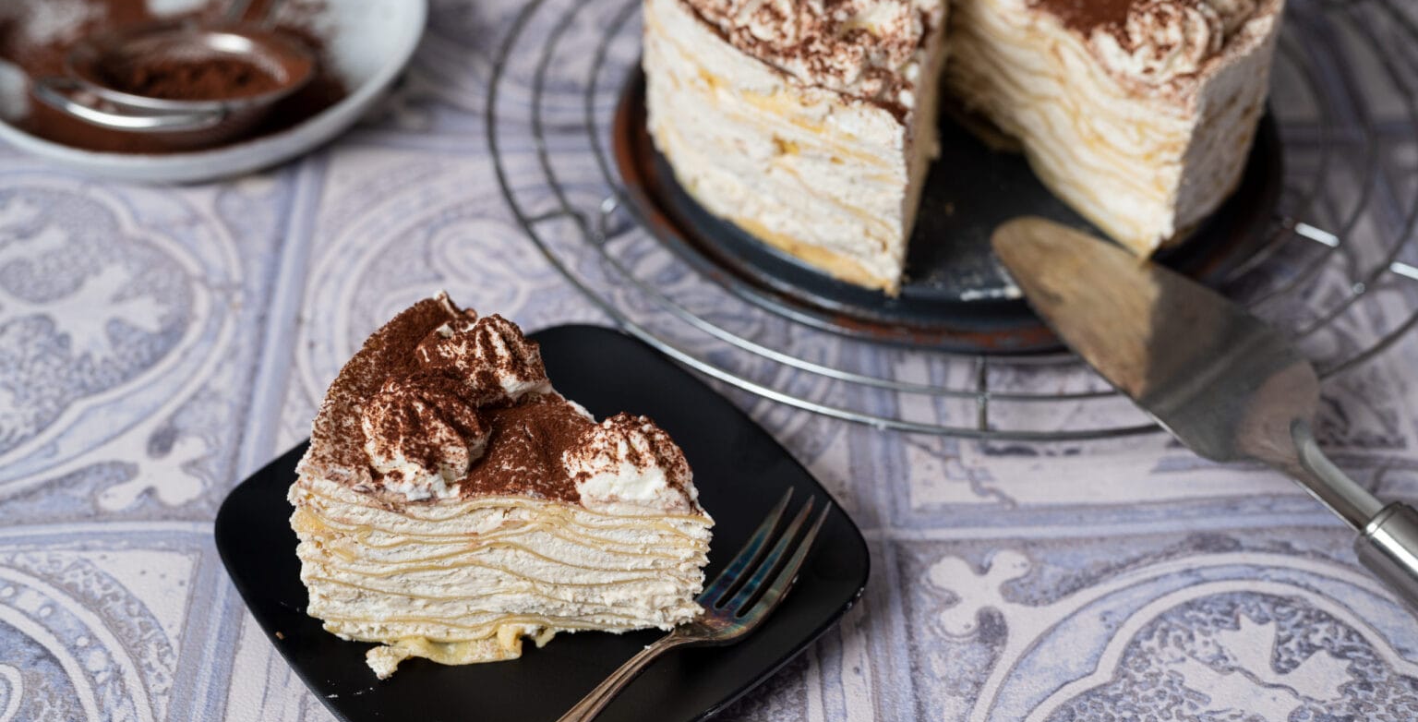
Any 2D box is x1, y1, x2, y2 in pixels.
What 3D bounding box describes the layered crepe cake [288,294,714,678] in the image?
[{"bbox_3d":[-0.049,0.033,0.524,0.113,0.070,0.085,18,46,17],"label":"layered crepe cake"}]

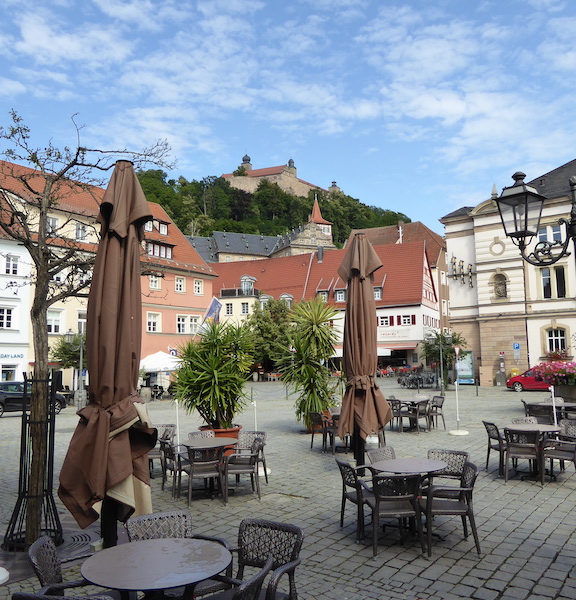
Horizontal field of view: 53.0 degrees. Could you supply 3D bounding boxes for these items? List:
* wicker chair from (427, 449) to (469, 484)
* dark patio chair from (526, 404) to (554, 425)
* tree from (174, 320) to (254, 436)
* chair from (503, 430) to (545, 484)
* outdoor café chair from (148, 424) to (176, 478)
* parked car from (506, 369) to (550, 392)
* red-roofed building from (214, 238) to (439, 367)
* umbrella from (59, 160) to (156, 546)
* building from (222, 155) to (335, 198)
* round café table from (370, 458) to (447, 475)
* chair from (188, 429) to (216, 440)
[{"bbox_3d":[1.813,2.219,6.741,0.560,0.800,0.560,-4,-7,31],"label":"wicker chair"},{"bbox_3d":[5.648,2.741,12.802,0.546,0.809,0.556,-3,-6,23],"label":"dark patio chair"},{"bbox_3d":[-1.425,1.867,11.575,1.540,2.847,1.462,-1,-6,0],"label":"tree"},{"bbox_3d":[3.437,2.255,8.495,0.580,0.810,0.590,-2,-7,12],"label":"chair"},{"bbox_3d":[-2.244,2.587,9.891,0.540,0.820,0.570,-3,-6,25],"label":"outdoor café chair"},{"bbox_3d":[15.854,4.898,36.050,4.250,1.550,1.800,-4,-7,27],"label":"parked car"},{"bbox_3d":[4.318,1.843,72.359,27.500,15.000,9.000,-4,-7,28],"label":"red-roofed building"},{"bbox_3d":[-1.879,0.511,6.191,0.980,4.150,0.900,-1,-6,0],"label":"umbrella"},{"bbox_3d":[-9.056,-98.040,455.000,60.000,30.000,50.000,-3,-6,23],"label":"building"},{"bbox_3d":[1.322,2.181,6.258,0.820,0.745,0.820,-1,-6,0],"label":"round café table"},{"bbox_3d":[-1.280,2.515,9.138,0.580,0.810,0.590,2,-7,-27],"label":"chair"}]

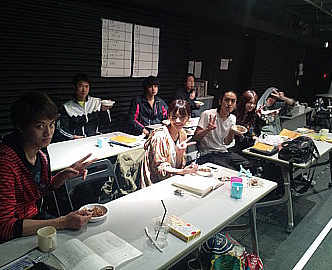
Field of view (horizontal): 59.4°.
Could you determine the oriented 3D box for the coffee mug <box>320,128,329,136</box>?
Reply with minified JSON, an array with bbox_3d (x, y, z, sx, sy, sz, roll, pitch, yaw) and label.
[{"bbox_3d":[2.096,-0.029,3.846,0.105,0.086,0.083,0,15,-11],"label":"coffee mug"}]

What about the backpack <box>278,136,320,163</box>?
[{"bbox_3d":[1.298,0.126,2.846,0.330,0.190,0.310,16,19,40],"label":"backpack"}]

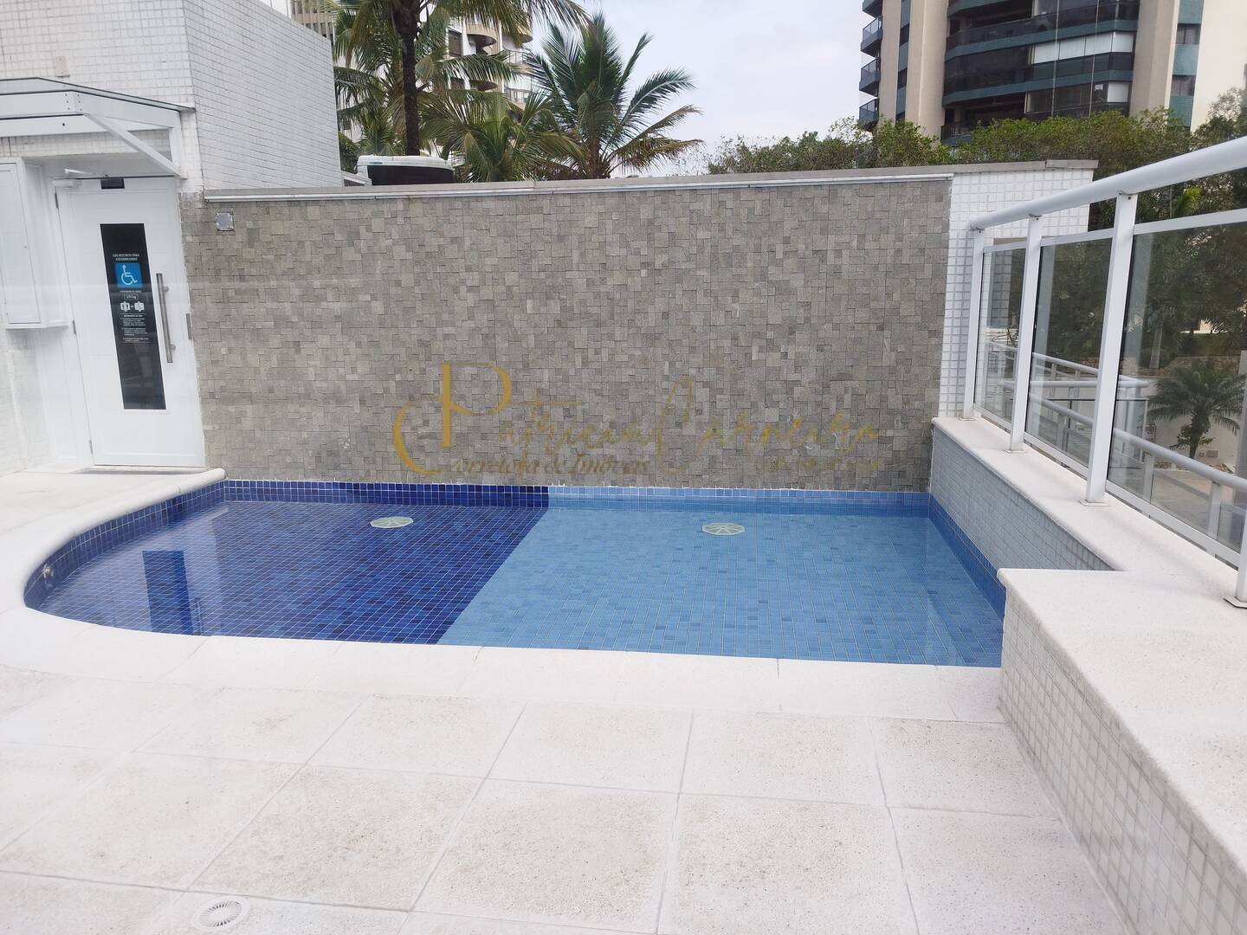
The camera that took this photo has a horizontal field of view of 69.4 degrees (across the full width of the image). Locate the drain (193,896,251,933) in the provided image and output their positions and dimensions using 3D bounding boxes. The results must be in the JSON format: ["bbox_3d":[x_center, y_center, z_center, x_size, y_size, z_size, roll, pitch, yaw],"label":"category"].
[{"bbox_3d":[-0.835,0.927,1.870,0.104,0.012,0.104,1,12,9],"label":"drain"}]

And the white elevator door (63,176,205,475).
[{"bbox_3d":[-3.344,-0.960,6.151,0.874,1.938,0.070,1,12,9],"label":"white elevator door"}]

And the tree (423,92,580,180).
[{"bbox_3d":[-2.247,-4.298,17.597,3.200,5.709,3.200,1,12,9],"label":"tree"}]

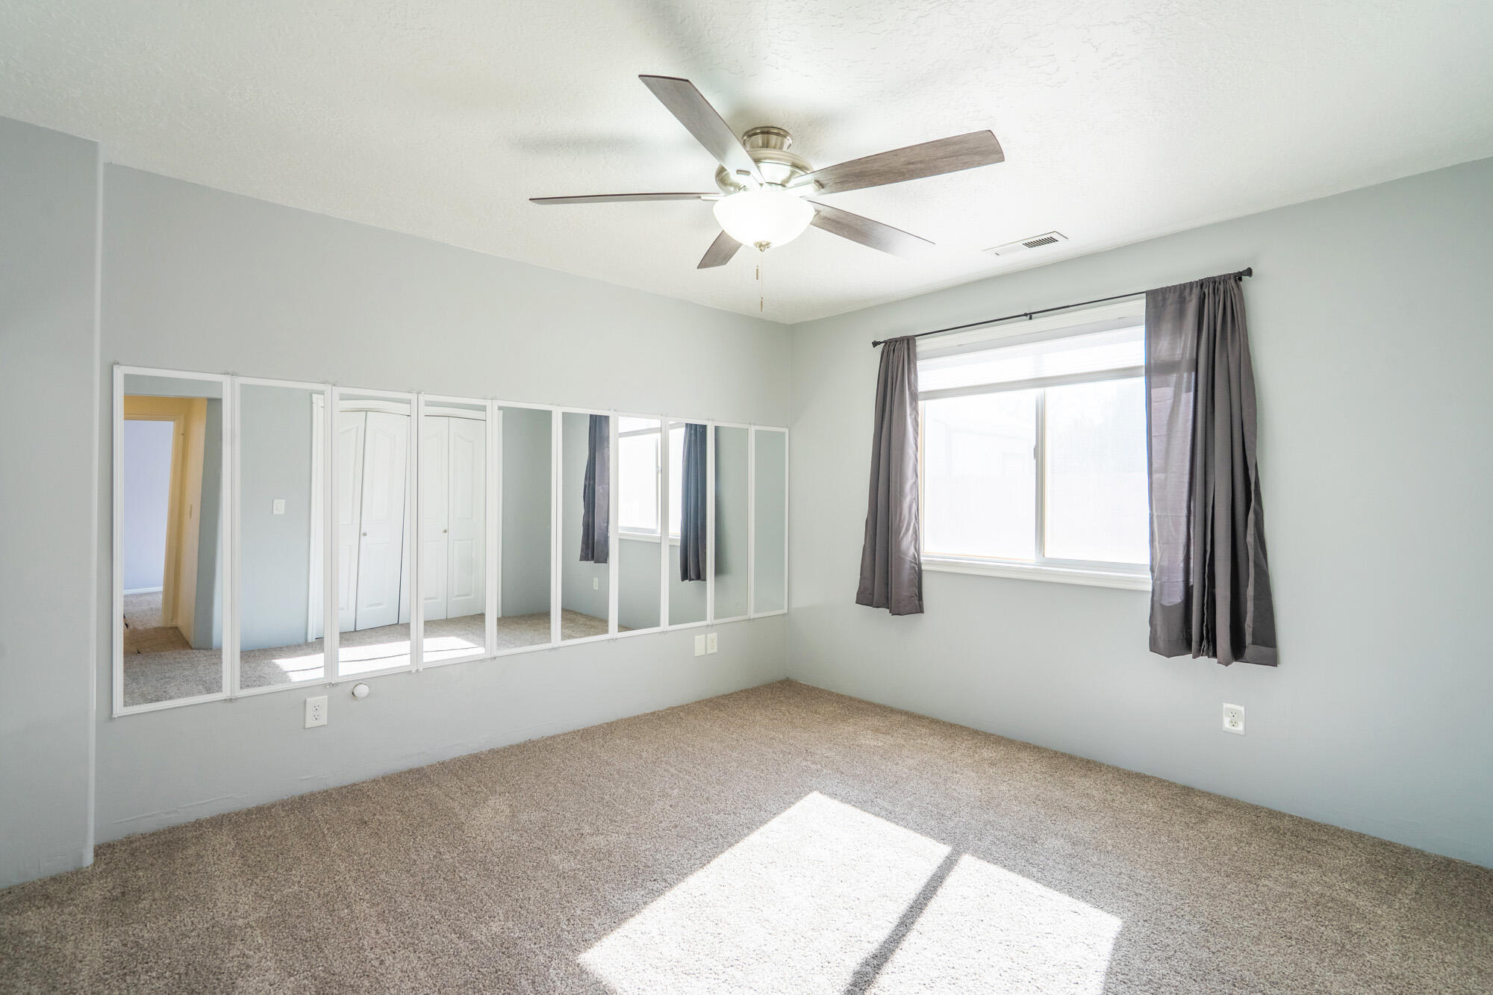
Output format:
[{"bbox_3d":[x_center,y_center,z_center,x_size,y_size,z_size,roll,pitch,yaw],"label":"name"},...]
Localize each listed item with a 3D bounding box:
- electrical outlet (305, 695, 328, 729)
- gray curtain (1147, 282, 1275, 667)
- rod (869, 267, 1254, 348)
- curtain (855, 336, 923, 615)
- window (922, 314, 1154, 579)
[{"bbox_3d":[-1.798,0.901,2.780,0.074,0.121,0.010,0,0,-39],"label":"electrical outlet"},{"bbox_3d":[1.928,-0.108,2.770,0.470,1.600,0.110,0,0,45],"label":"gray curtain"},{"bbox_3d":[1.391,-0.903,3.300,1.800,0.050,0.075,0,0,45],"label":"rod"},{"bbox_3d":[0.834,-0.118,3.861,0.460,1.600,0.110,0,0,45],"label":"curtain"},{"bbox_3d":[1.454,-0.223,3.391,1.420,1.270,0.120,0,0,45],"label":"window"}]

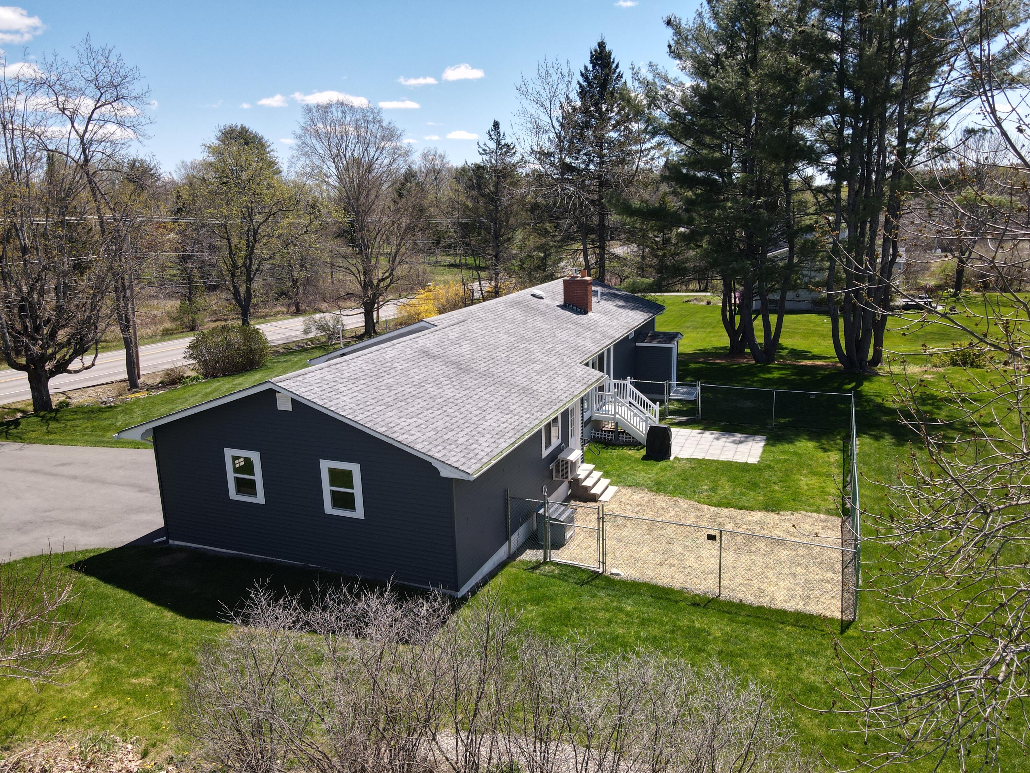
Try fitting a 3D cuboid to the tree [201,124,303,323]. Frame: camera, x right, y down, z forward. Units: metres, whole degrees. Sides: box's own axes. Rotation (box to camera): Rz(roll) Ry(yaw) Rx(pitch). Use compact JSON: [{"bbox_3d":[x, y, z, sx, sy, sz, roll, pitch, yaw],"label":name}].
[{"bbox_3d":[-15.661,-8.236,42.631,5.920,13.790,5.920,3,14,22],"label":"tree"}]

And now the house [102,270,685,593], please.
[{"bbox_3d":[-0.705,-0.614,26.093,10.260,5.250,23.690,3,14,22],"label":"house"}]

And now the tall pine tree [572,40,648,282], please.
[{"bbox_3d":[9.967,-22.822,75.989,7.720,25.780,7.720,3,14,22],"label":"tall pine tree"}]

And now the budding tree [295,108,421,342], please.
[{"bbox_3d":[-11.106,-11.694,51.282,8.910,16.330,8.910,3,14,22],"label":"budding tree"}]

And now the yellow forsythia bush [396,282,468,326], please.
[{"bbox_3d":[-6.700,-6.512,56.888,4.150,3.500,5.530,3,14,22],"label":"yellow forsythia bush"}]

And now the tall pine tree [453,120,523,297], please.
[{"bbox_3d":[-2.463,-16.796,69.905,6.570,17.440,6.570,-2,13,0],"label":"tall pine tree"}]

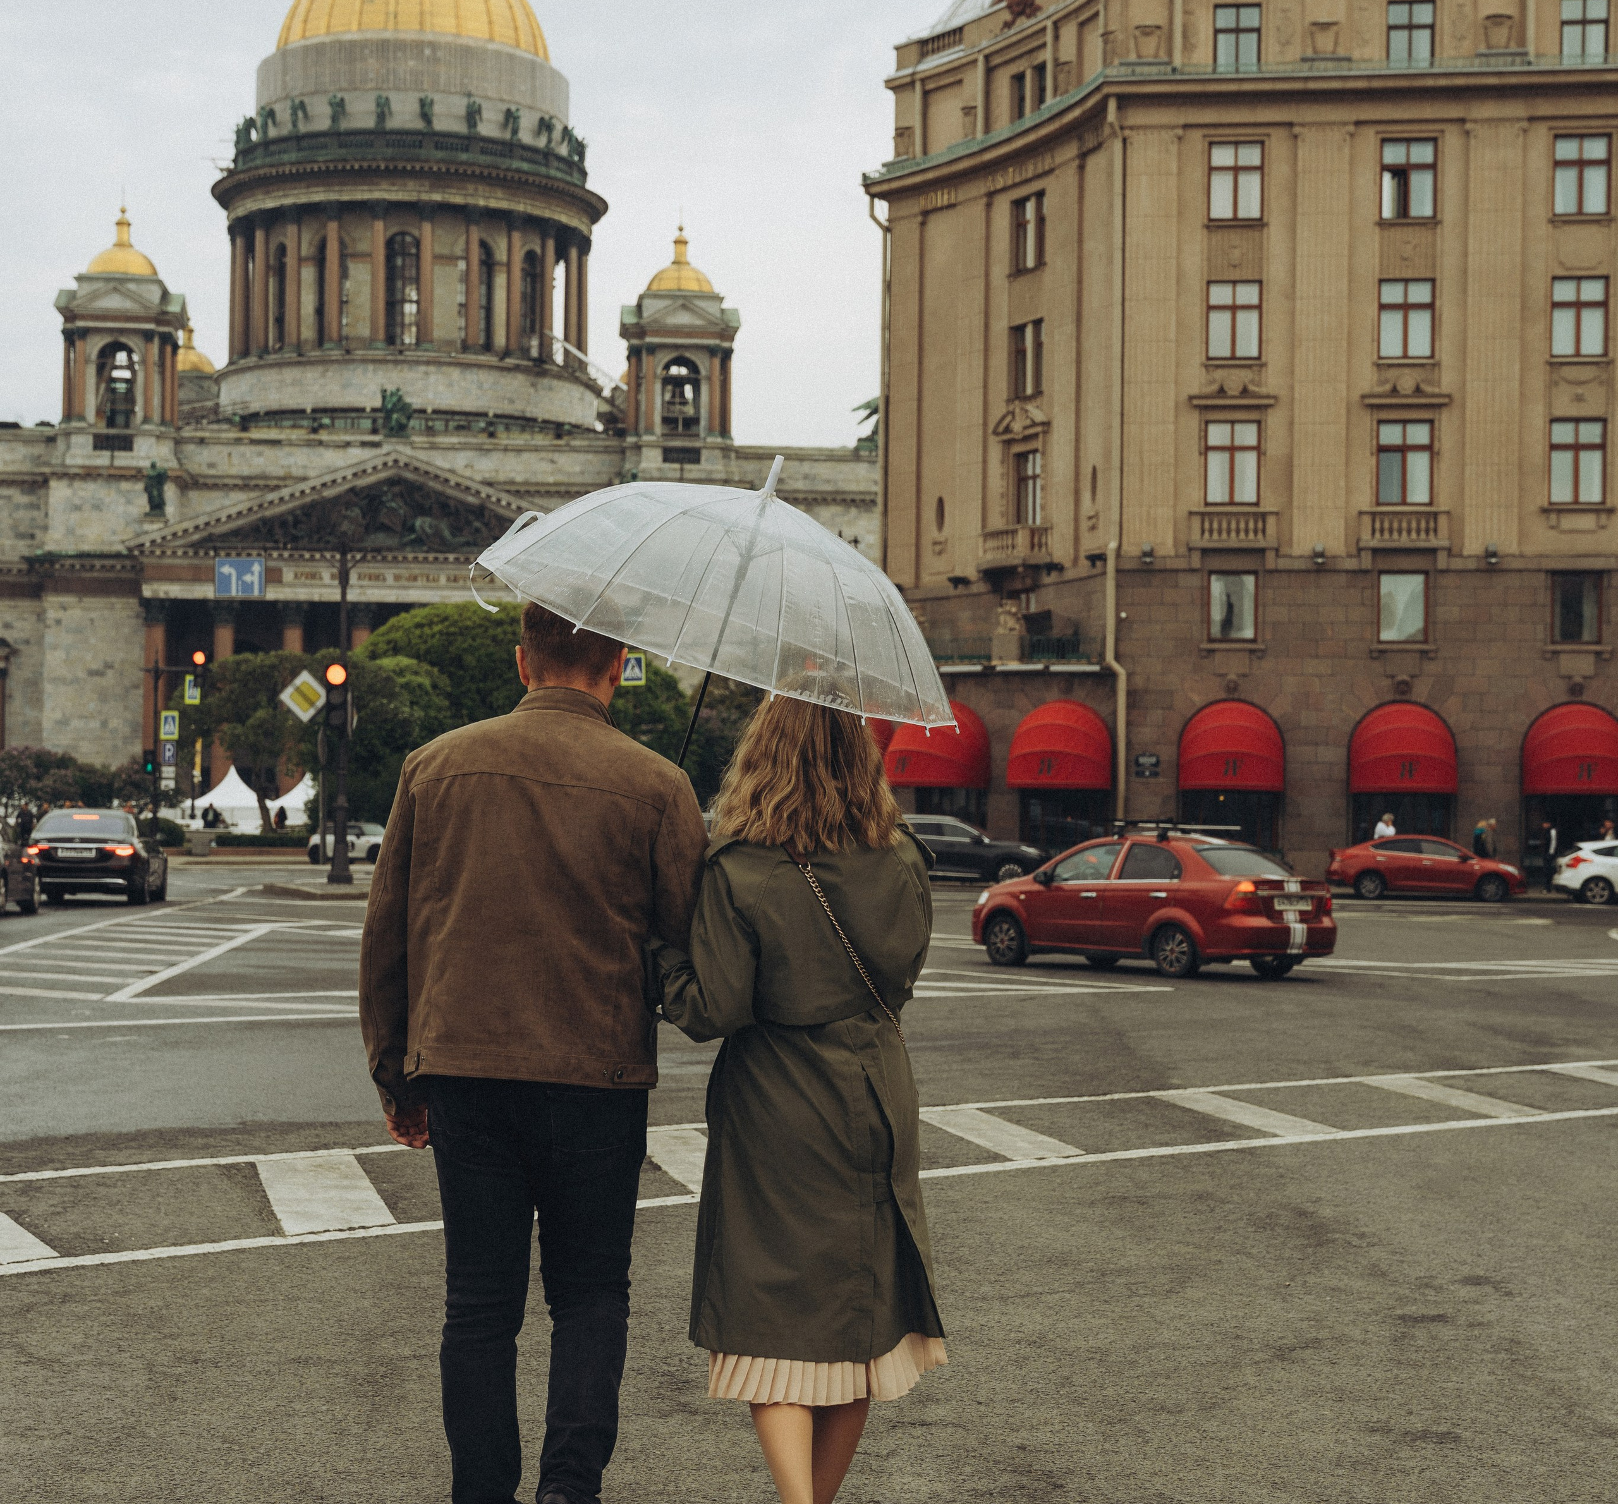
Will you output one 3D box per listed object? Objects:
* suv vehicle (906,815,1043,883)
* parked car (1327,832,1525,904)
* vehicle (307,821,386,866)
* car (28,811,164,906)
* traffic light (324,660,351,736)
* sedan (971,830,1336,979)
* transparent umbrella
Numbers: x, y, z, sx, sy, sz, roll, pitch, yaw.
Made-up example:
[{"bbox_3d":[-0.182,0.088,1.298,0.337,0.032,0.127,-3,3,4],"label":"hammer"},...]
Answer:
[{"bbox_3d":[3.700,2.488,76.800,4.750,1.720,1.920,1,-1,7],"label":"suv vehicle"},{"bbox_3d":[13.610,2.522,65.300,4.420,1.470,1.730,1,-1,8],"label":"parked car"},{"bbox_3d":[-15.200,3.130,100.800,3.850,1.420,1.730,0,-1,27],"label":"vehicle"},{"bbox_3d":[-11.744,1.715,49.228,1.910,1.490,5.120,1,-1,-7],"label":"car"},{"bbox_3d":[-8.979,-1.047,56.500,0.420,1.280,0.360,1,-1,-7],"label":"traffic light"},{"bbox_3d":[3.633,1.605,32.100,1.710,1.570,4.310,2,-1,-40],"label":"sedan"},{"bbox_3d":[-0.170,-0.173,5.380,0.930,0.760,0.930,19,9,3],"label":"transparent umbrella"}]

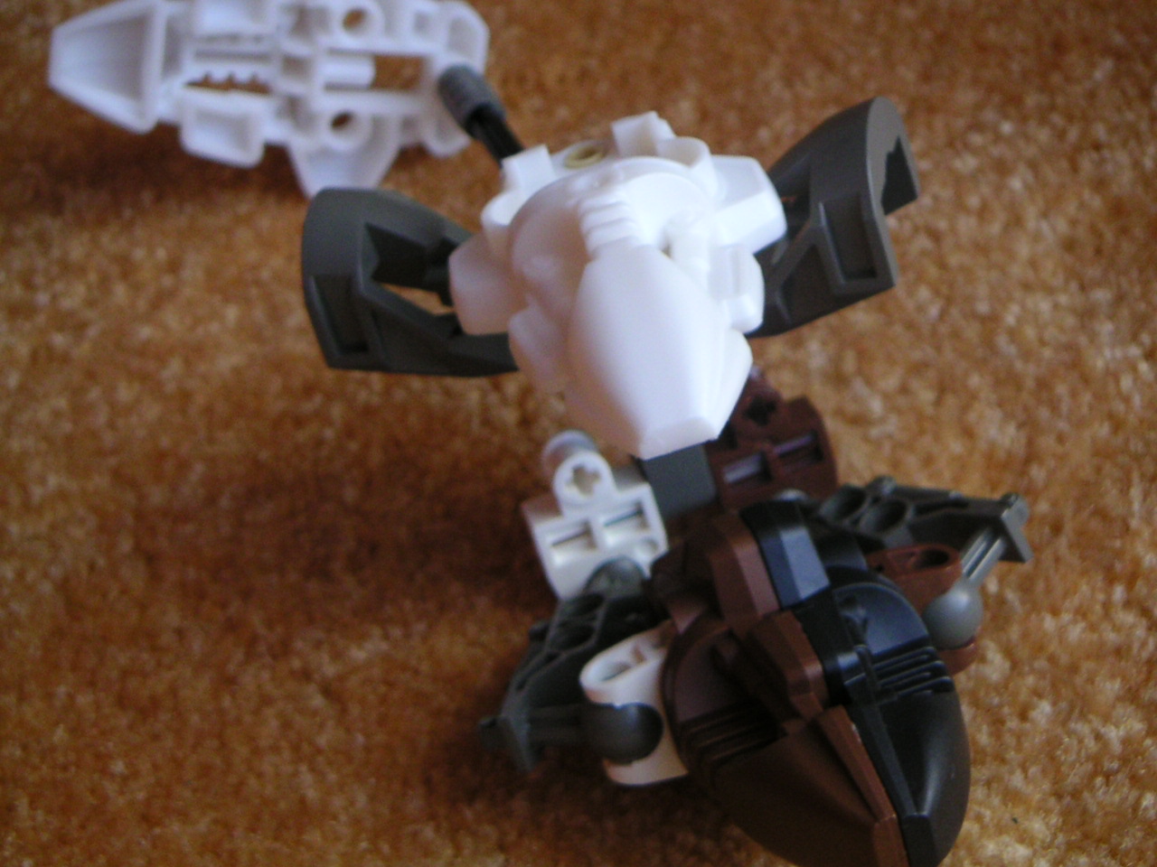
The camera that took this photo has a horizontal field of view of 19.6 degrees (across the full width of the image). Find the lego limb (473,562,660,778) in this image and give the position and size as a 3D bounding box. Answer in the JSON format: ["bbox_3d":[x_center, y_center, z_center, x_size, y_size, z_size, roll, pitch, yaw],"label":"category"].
[{"bbox_3d":[0.008,0.037,0.533,0.033,0.049,0.014,7,52,-25],"label":"lego limb"}]

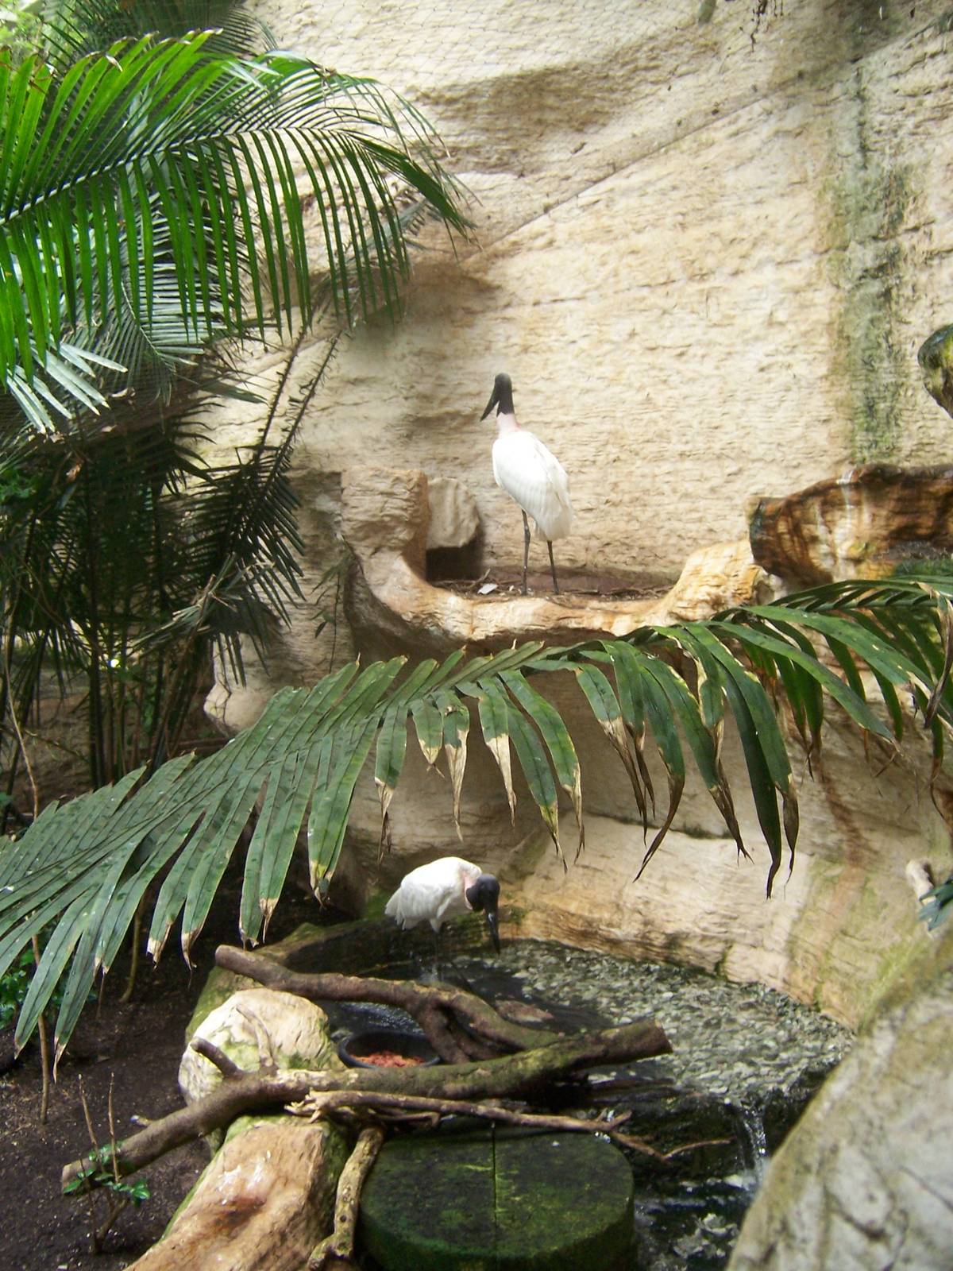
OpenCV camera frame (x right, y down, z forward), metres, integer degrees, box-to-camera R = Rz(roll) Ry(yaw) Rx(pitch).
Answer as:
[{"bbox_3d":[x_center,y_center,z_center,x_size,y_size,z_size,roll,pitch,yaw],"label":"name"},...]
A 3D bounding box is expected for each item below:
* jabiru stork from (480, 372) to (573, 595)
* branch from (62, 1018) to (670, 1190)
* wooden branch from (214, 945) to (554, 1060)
[{"bbox_3d":[0.280,-0.812,6.500,0.320,1.190,0.600,-5,7,-42],"label":"jabiru stork"},{"bbox_3d":[-0.383,1.681,4.702,2.326,0.391,0.327,-9,5,-9],"label":"branch"},{"bbox_3d":[-0.435,1.625,5.417,1.599,0.249,0.244,12,7,16],"label":"wooden branch"}]

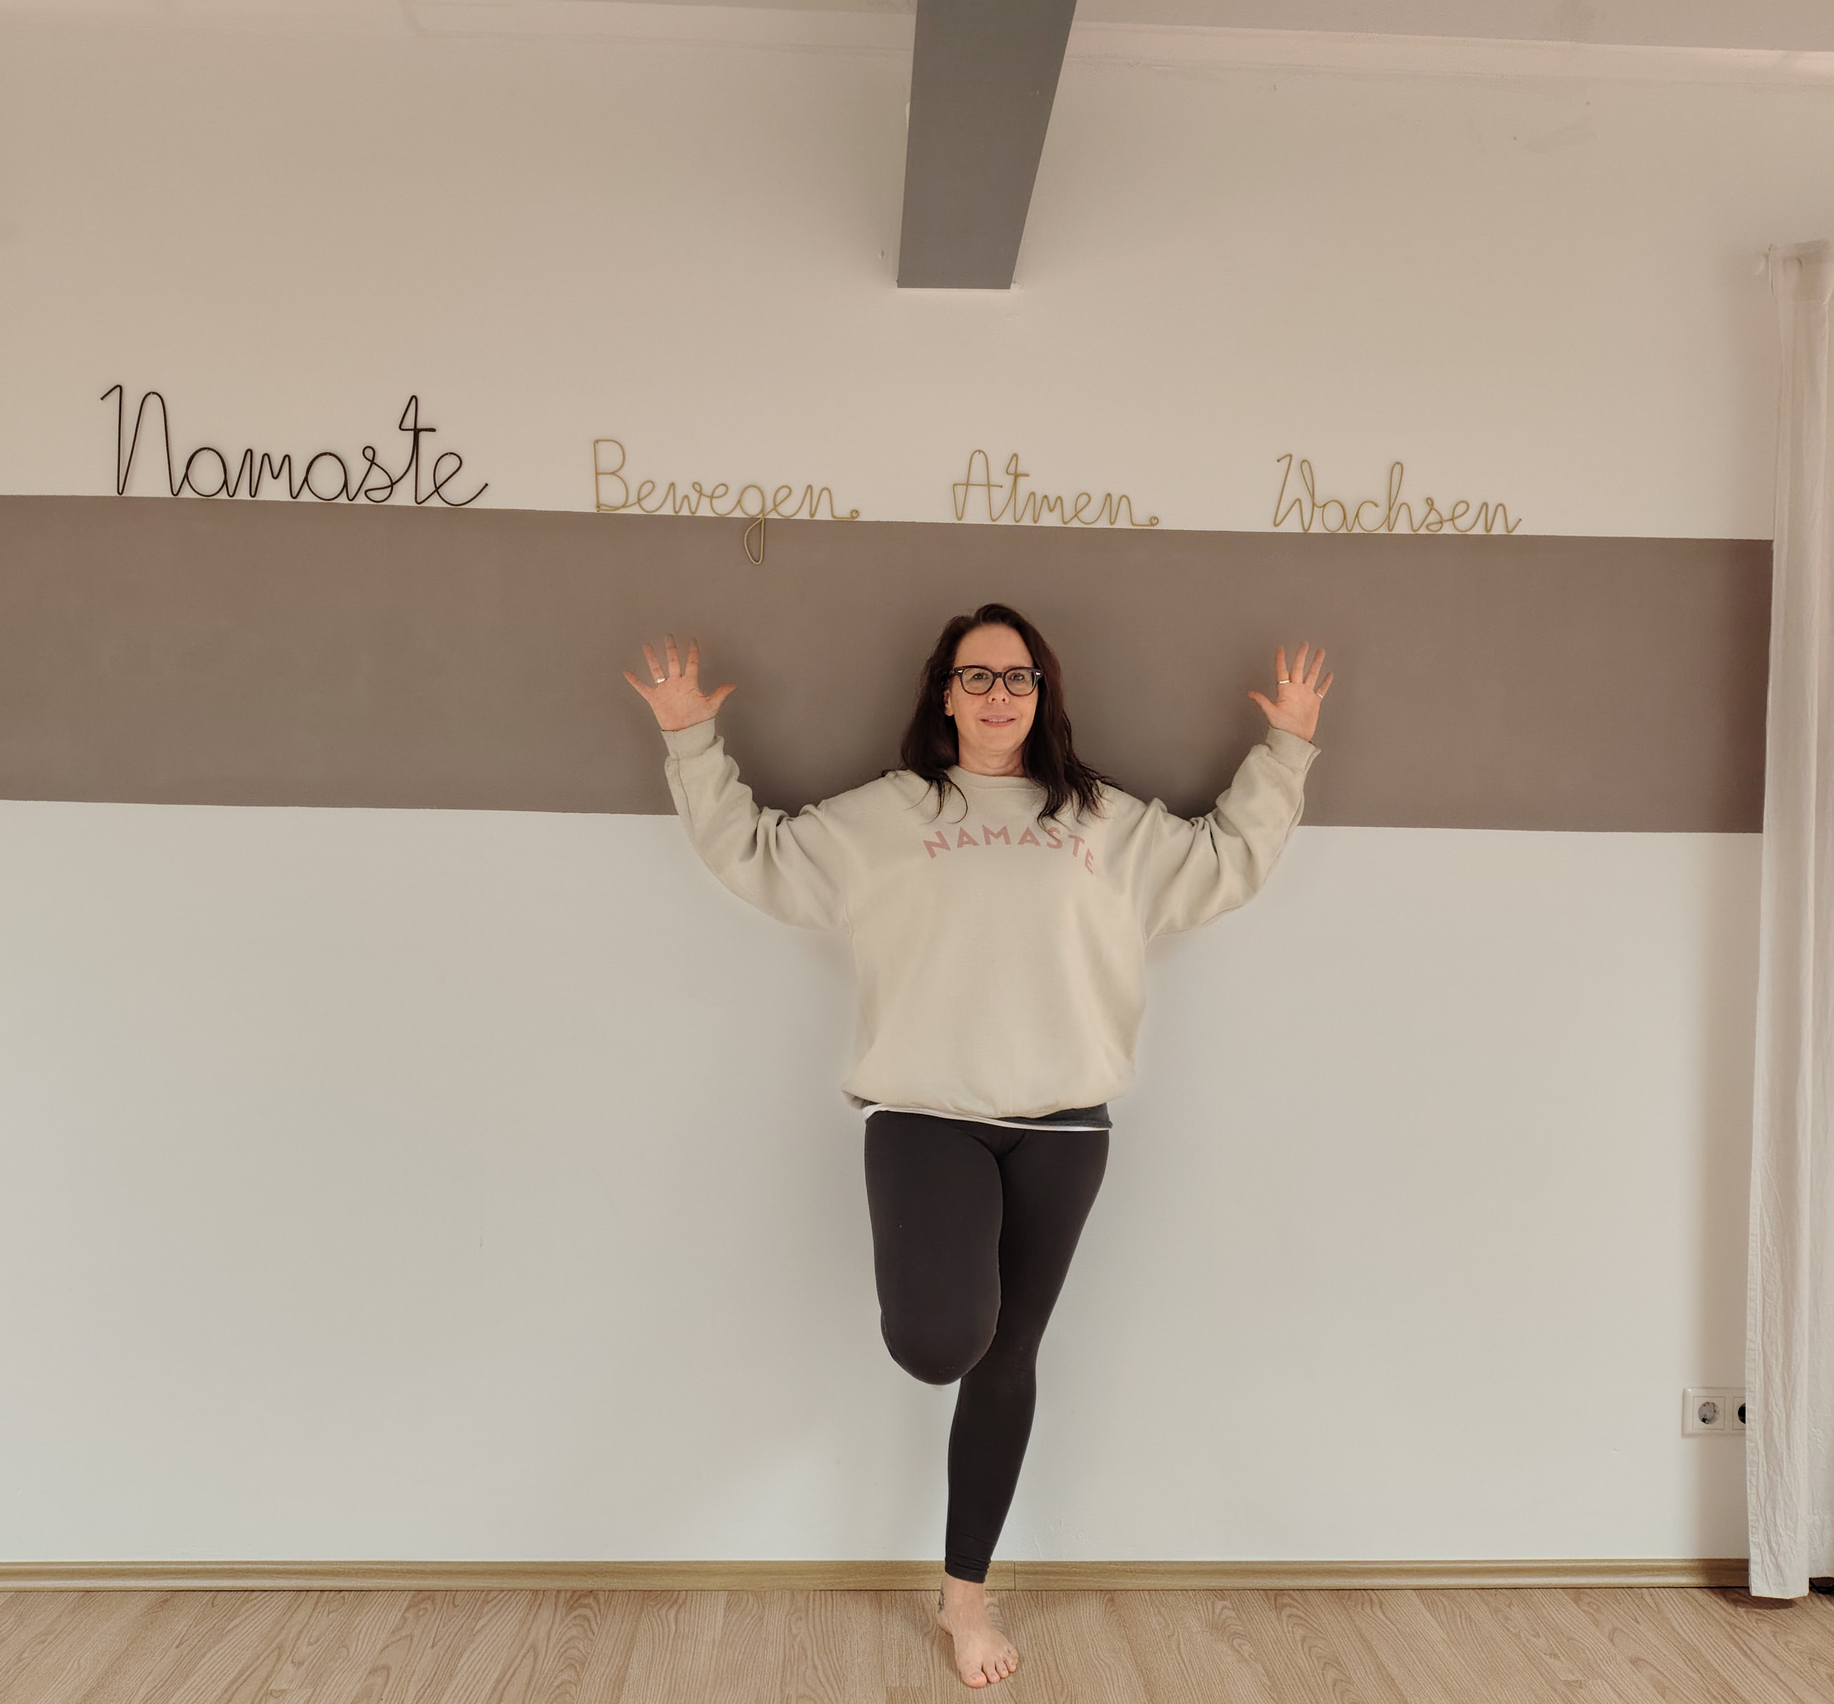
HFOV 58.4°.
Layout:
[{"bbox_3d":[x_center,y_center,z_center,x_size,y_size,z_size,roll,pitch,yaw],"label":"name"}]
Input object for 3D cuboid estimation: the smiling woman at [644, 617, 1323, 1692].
[{"bbox_3d":[0.091,0.422,2.561,1.135,1.625,0.400,1,-1,-2],"label":"smiling woman"}]

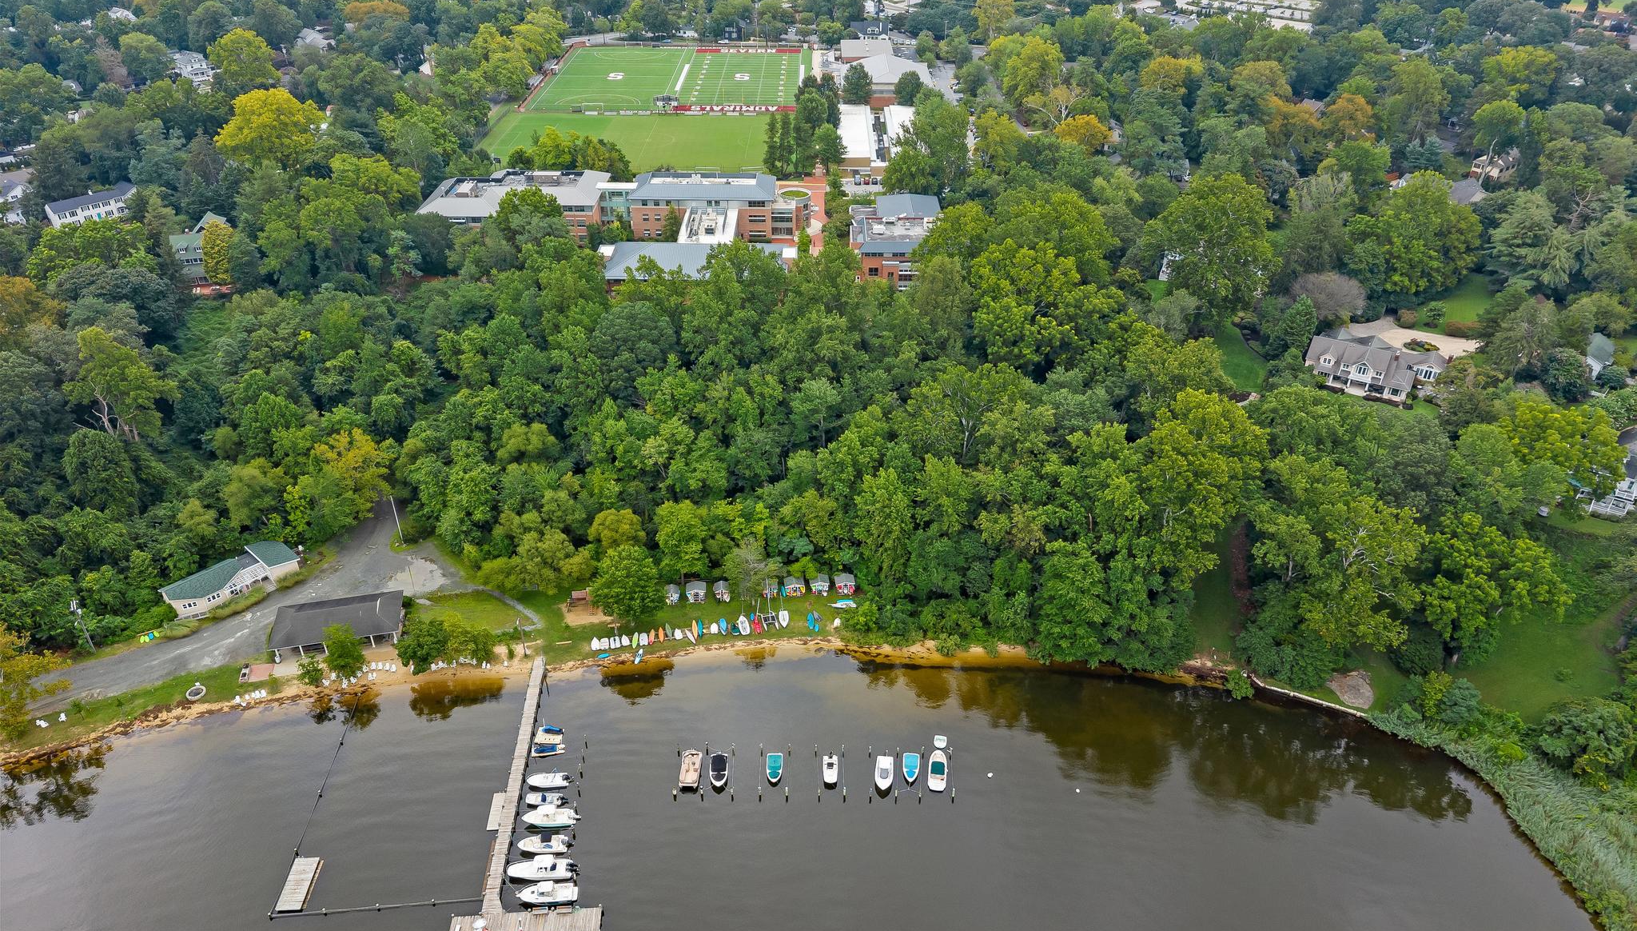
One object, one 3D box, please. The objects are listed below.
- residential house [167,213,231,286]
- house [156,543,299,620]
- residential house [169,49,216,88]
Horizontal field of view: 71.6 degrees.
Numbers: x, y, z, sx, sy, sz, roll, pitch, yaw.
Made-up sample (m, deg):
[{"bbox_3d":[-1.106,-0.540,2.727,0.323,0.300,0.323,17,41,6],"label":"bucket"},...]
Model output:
[{"bbox_3d":[-163.200,-57.310,301.190,14.000,10.500,21.000,-10,33,-15],"label":"residential house"},{"bbox_3d":[-102.800,19.320,198.520,19.800,5.000,8.800,-27,41,-36],"label":"house"},{"bbox_3d":[-260.000,-164.750,471.660,14.500,11.000,13.000,-14,35,-21],"label":"residential house"}]

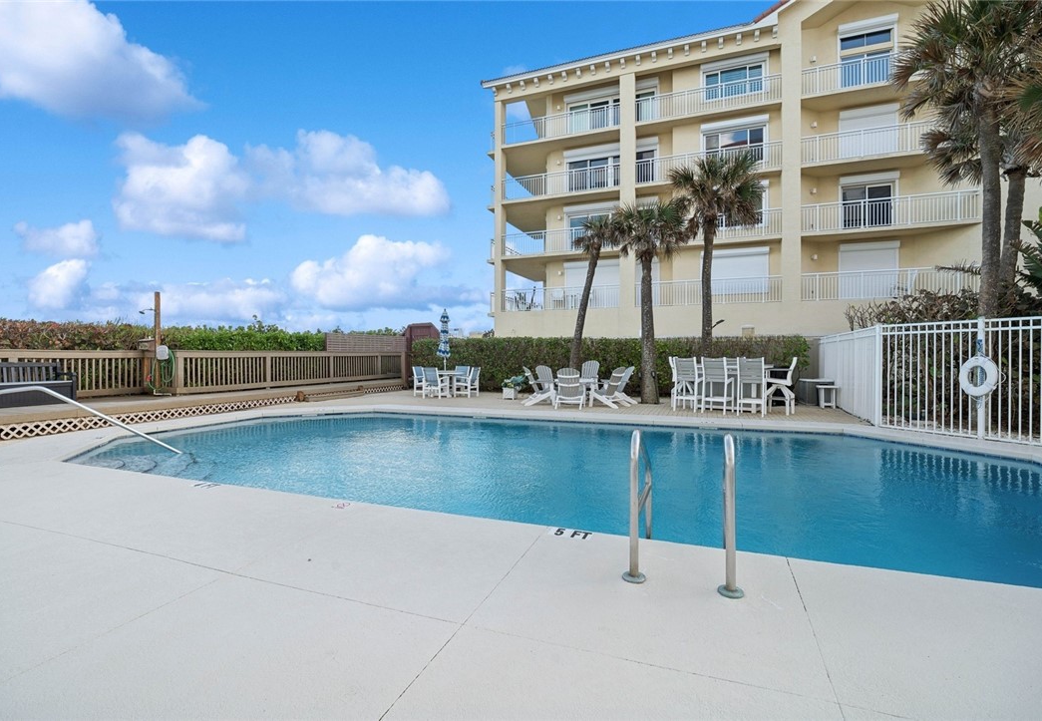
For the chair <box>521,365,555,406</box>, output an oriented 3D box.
[{"bbox_3d":[0.461,0.662,11.697,0.860,0.970,0.760,0,0,-17],"label":"chair"}]

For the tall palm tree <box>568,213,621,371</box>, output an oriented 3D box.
[{"bbox_3d":[2.280,-1.684,14.090,1.600,5.650,1.550,0,0,21],"label":"tall palm tree"}]

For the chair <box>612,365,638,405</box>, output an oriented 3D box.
[{"bbox_3d":[2.610,0.668,12.064,0.850,0.970,0.760,0,0,-18],"label":"chair"}]

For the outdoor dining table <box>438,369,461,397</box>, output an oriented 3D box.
[{"bbox_3d":[-2.409,0.761,14.398,1.200,0.730,1.200,0,0,24],"label":"outdoor dining table"}]

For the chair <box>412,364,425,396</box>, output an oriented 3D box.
[{"bbox_3d":[-3.000,0.664,14.384,0.620,0.950,0.570,0,0,23],"label":"chair"}]

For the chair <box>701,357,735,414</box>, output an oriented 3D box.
[{"bbox_3d":[4.335,0.554,9.970,0.510,1.220,0.630,0,0,37],"label":"chair"}]

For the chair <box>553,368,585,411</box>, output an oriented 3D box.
[{"bbox_3d":[1.200,0.669,11.004,0.760,0.980,0.850,0,0,14],"label":"chair"}]

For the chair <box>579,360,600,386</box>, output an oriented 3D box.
[{"bbox_3d":[1.981,0.598,12.947,0.730,1.090,0.800,0,0,27],"label":"chair"}]

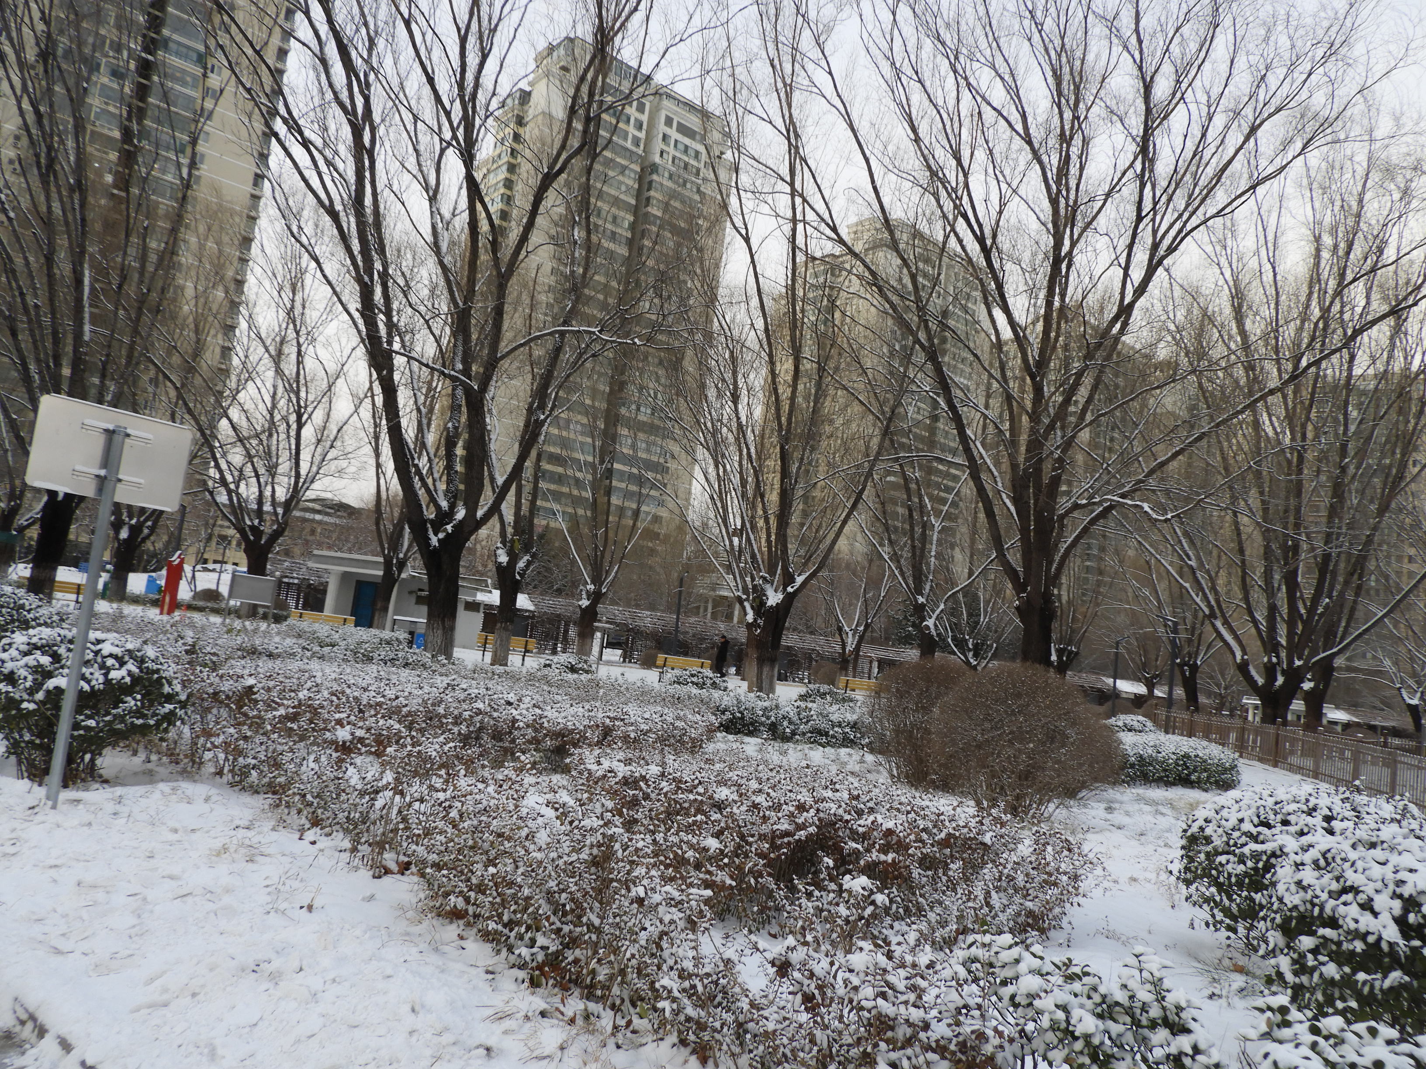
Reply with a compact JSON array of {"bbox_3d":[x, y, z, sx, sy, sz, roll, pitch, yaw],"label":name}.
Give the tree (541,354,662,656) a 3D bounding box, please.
[{"bbox_3d":[-3.849,-0.727,35.054,3.900,10.800,3.900,7,-6,0],"label":"tree"}]

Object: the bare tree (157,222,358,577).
[{"bbox_3d":[-19.332,-4.037,42.000,7.400,15.200,7.200,10,-7,-24],"label":"bare tree"}]

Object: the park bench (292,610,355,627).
[{"bbox_3d":[-10.768,2.646,27.241,1.650,0.800,0.600,8,-6,-11],"label":"park bench"}]

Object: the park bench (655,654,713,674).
[{"bbox_3d":[-0.877,4.136,29.441,1.650,0.800,0.600,9,-6,-14],"label":"park bench"}]

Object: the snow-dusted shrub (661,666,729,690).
[{"bbox_3d":[-0.496,4.041,27.500,1.850,0.660,1.600,7,-6,-1],"label":"snow-dusted shrub"}]

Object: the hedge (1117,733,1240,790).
[{"bbox_3d":[8.414,4.191,18.440,2.450,0.770,1.900,4,-7,25],"label":"hedge"}]

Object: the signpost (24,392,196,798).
[{"bbox_3d":[-3.922,0.437,6.193,0.120,2.470,0.870,1,-8,44],"label":"signpost"}]

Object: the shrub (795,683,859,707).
[{"bbox_3d":[2.945,4.251,25.500,1.600,0.650,1.500,6,-6,6],"label":"shrub"}]

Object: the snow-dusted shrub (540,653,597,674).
[{"bbox_3d":[-4.136,3.656,28.235,1.450,0.680,1.350,8,-6,-7],"label":"snow-dusted shrub"}]

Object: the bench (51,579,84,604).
[{"bbox_3d":[-20.910,1.924,31.400,1.820,0.820,0.580,11,-7,-33],"label":"bench"}]

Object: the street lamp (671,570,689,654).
[{"bbox_3d":[-1.379,3.599,41.213,0.550,4.150,0.300,7,-6,0],"label":"street lamp"}]

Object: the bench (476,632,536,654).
[{"bbox_3d":[-6.319,3.549,30.200,1.760,0.820,0.580,8,-6,-12],"label":"bench"}]

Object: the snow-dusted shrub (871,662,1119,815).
[{"bbox_3d":[3.593,2.486,12.487,2.750,1.700,2.400,5,-6,17],"label":"snow-dusted shrub"}]

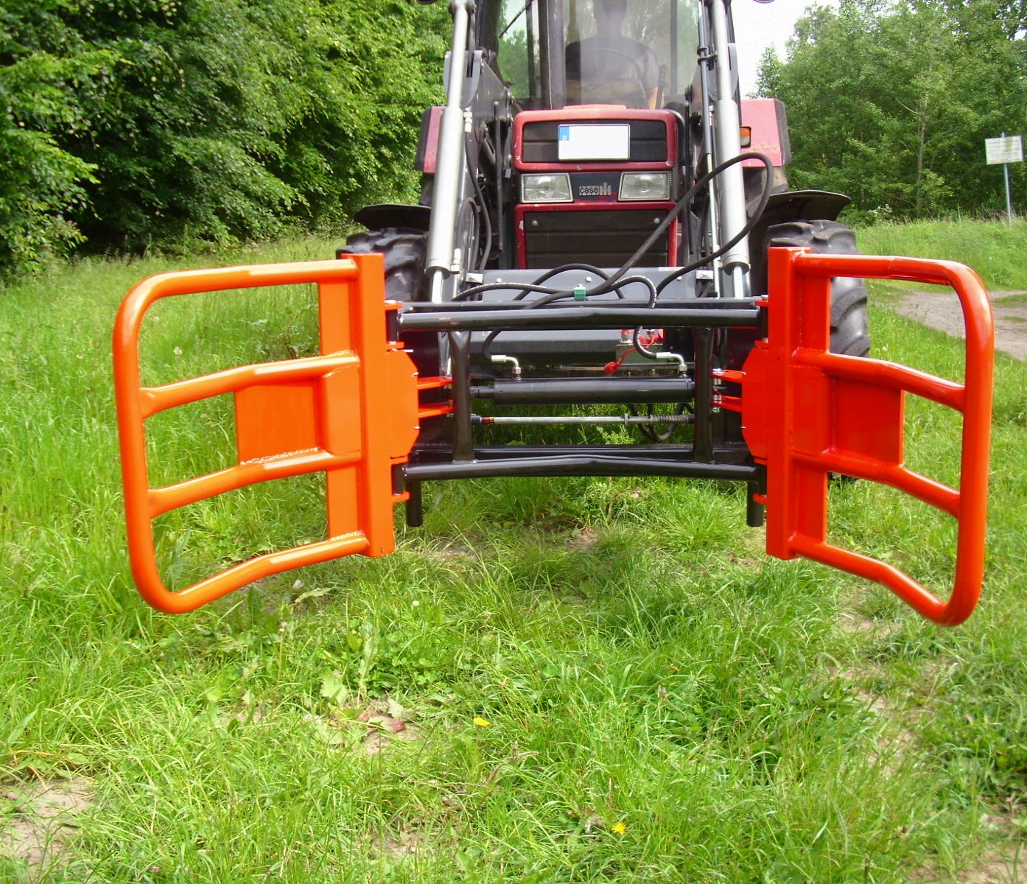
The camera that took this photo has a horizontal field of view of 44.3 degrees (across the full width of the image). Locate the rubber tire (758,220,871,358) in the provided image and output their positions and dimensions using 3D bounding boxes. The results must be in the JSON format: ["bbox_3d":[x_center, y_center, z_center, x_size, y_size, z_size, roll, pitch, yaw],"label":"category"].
[{"bbox_3d":[1.208,-0.300,5.163,0.360,1.200,1.200,0,11,7],"label":"rubber tire"}]

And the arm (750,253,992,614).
[{"bbox_3d":[0.898,-0.051,3.235,0.175,0.878,1.086,-4,11,-17],"label":"arm"}]

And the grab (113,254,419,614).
[{"bbox_3d":[-0.640,-0.046,3.380,0.207,0.878,1.071,6,13,36],"label":"grab"}]

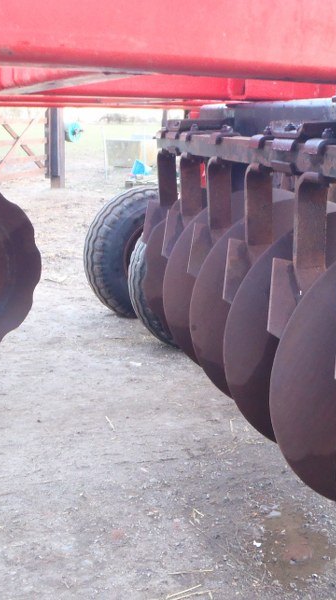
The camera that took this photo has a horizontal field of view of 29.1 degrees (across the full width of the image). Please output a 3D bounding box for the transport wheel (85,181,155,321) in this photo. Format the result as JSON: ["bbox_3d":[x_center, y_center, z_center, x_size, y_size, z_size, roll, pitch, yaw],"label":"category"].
[{"bbox_3d":[-0.085,-0.250,3.678,0.770,0.770,0.268,-7,18,-29],"label":"transport wheel"}]

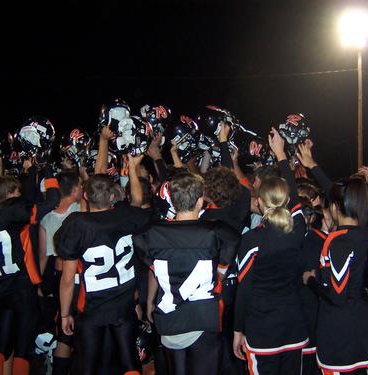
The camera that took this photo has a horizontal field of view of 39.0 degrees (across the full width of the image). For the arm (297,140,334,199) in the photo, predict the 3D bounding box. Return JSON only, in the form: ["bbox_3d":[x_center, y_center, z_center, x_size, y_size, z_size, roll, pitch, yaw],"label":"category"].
[{"bbox_3d":[0.733,-0.089,2.900,0.120,0.500,0.120,-20,-35,-15],"label":"arm"}]

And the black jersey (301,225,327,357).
[{"bbox_3d":[0.772,0.614,3.100,0.400,0.760,0.260,0,1,-9],"label":"black jersey"}]

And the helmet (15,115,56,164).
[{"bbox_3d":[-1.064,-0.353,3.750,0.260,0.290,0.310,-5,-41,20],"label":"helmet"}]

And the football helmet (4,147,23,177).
[{"bbox_3d":[-1.402,-0.215,4.300,0.290,0.250,0.230,0,0,-36],"label":"football helmet"}]

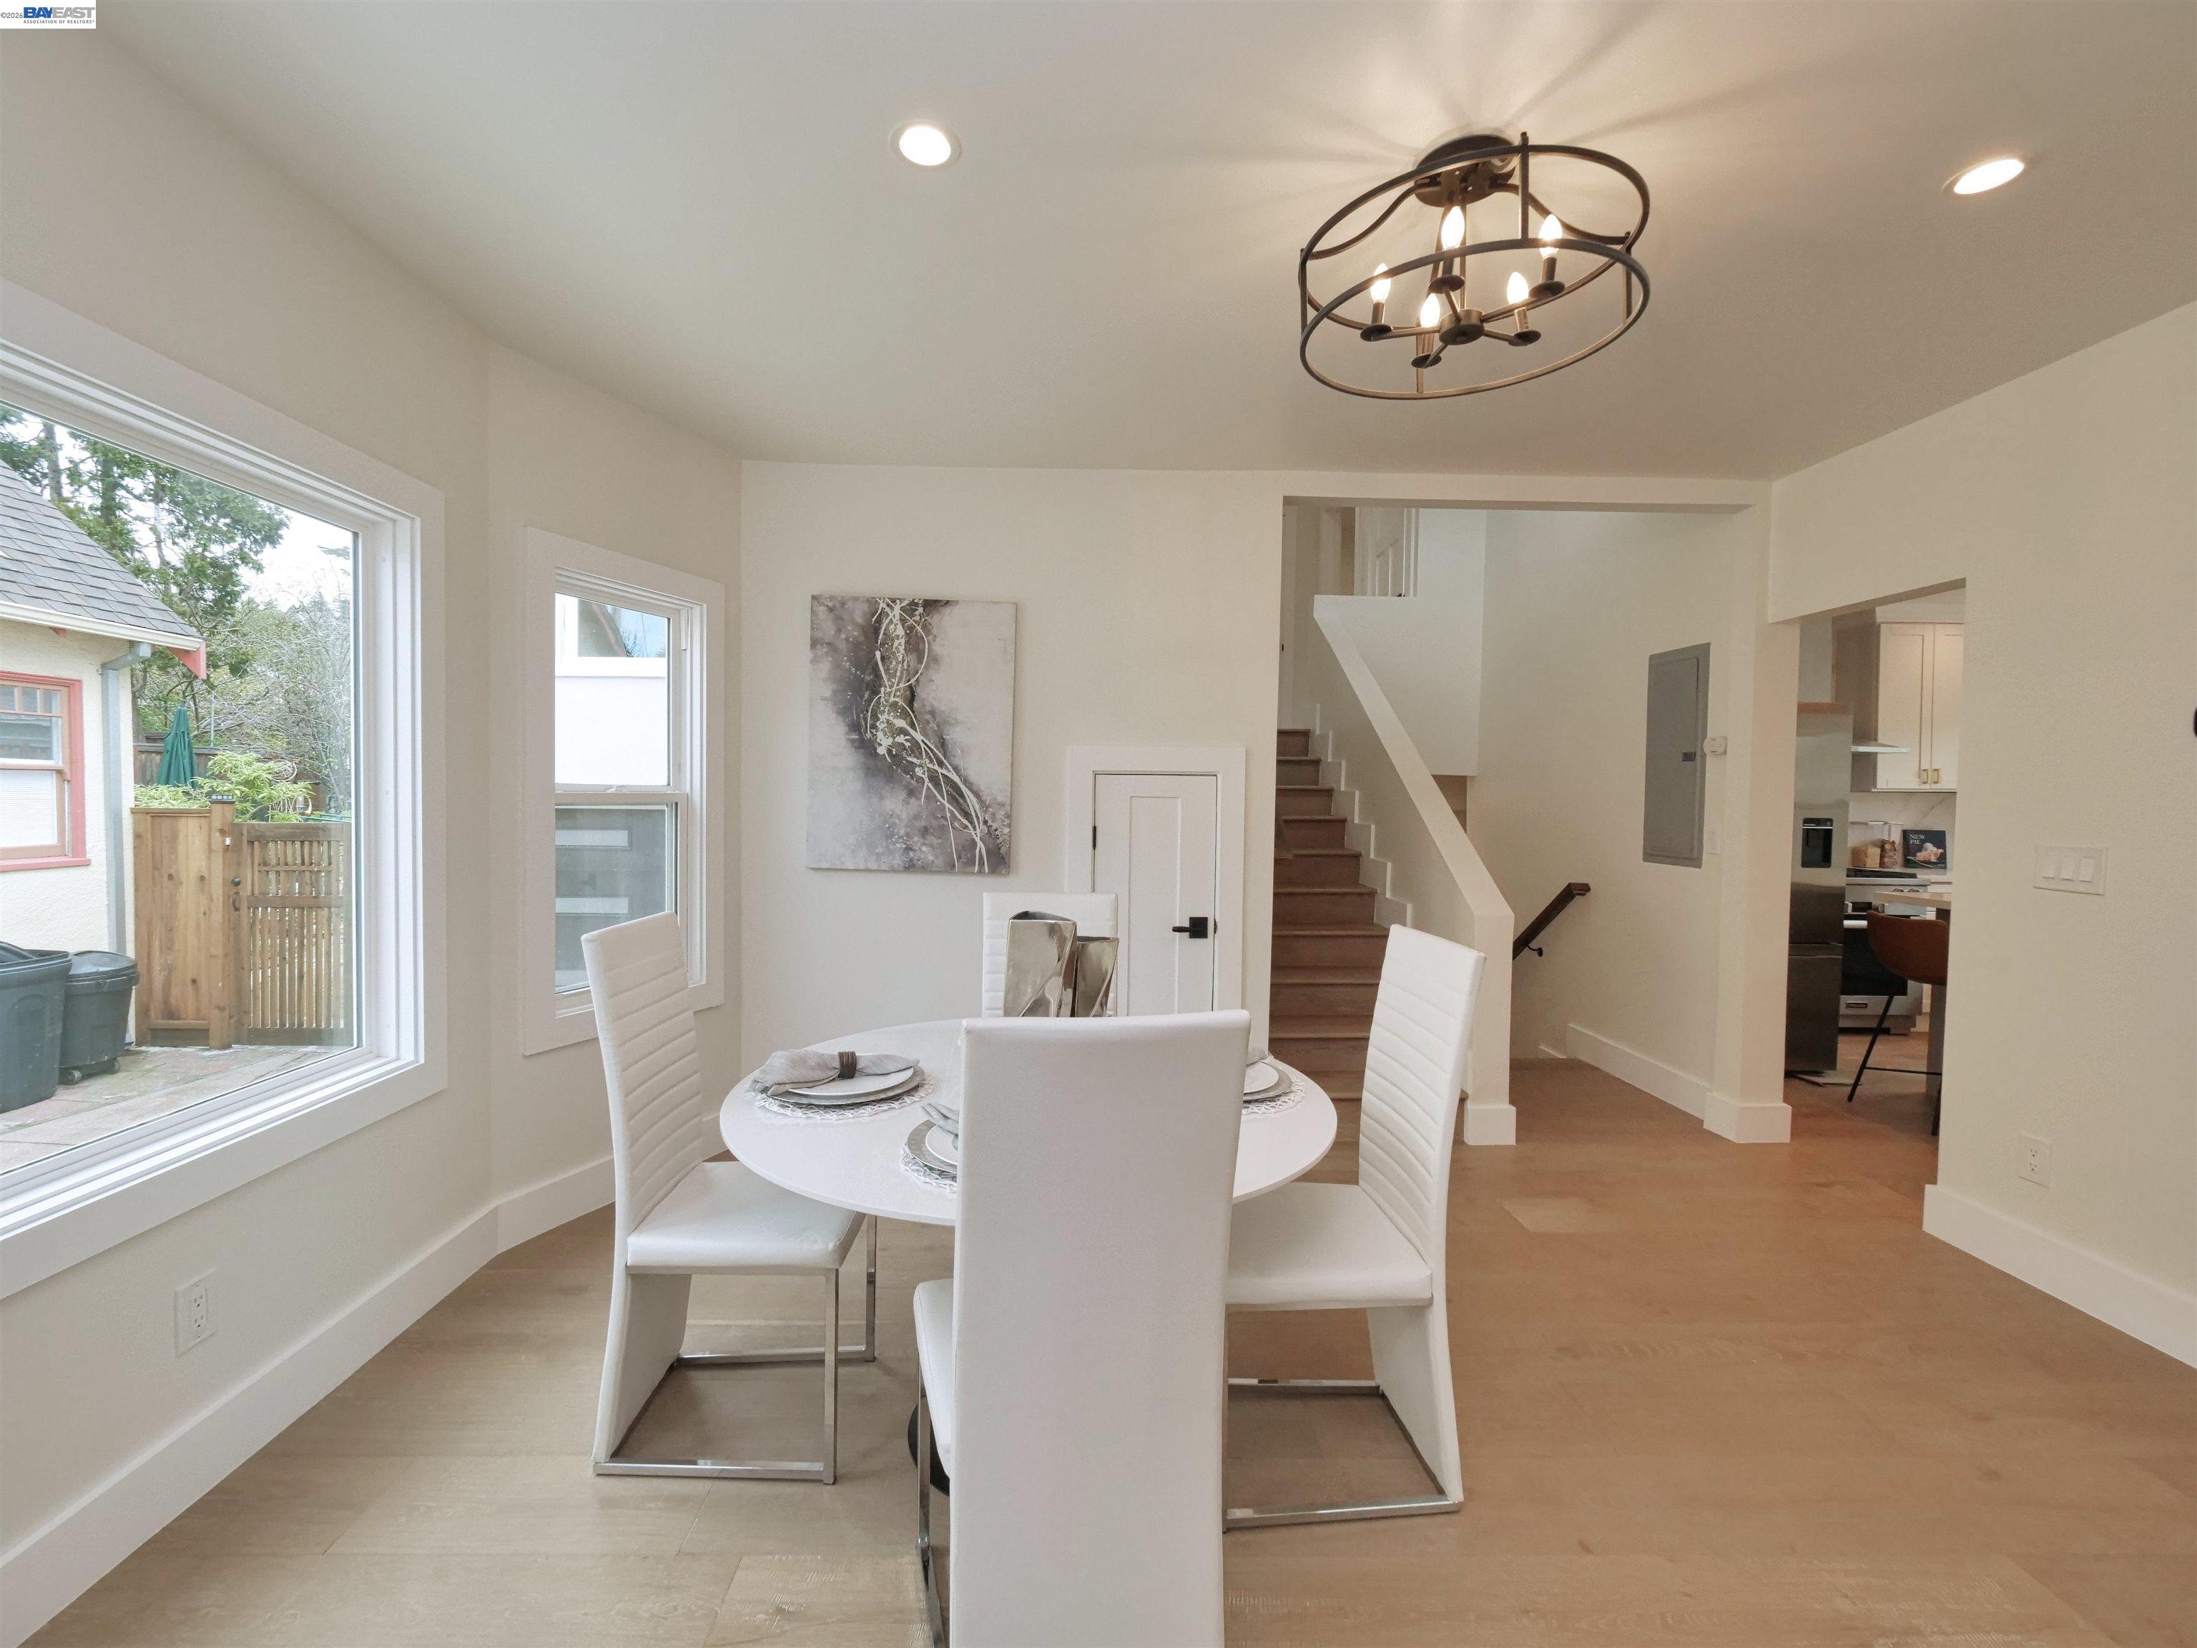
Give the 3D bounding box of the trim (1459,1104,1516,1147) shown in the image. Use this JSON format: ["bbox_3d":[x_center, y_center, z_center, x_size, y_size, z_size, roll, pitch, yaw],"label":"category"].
[{"bbox_3d":[1.510,1.161,3.448,0.200,0.140,0.085,1,2,-1],"label":"trim"}]

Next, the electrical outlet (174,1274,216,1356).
[{"bbox_3d":[-1.668,0.904,1.647,0.009,0.119,0.074,1,2,-1],"label":"electrical outlet"}]

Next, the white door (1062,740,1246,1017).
[{"bbox_3d":[0.219,0.459,3.423,0.675,1.508,0.060,1,2,-1],"label":"white door"}]

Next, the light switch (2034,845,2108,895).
[{"bbox_3d":[2.611,0.124,2.394,0.011,0.117,0.166,1,2,-1],"label":"light switch"}]

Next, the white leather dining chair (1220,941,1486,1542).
[{"bbox_3d":[0.433,0.749,1.789,0.480,1.040,0.370,1,2,-5],"label":"white leather dining chair"}]

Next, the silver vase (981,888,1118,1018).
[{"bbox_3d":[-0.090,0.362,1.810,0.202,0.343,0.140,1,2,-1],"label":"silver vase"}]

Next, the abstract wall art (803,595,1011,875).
[{"bbox_3d":[-0.704,-0.329,3.361,0.770,1.018,0.035,1,2,-1],"label":"abstract wall art"}]

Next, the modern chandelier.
[{"bbox_3d":[0.709,-1.111,1.722,0.610,0.350,0.610,1,2,-1],"label":"modern chandelier"}]

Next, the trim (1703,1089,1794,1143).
[{"bbox_3d":[2.604,1.172,3.553,0.230,0.145,0.175,1,2,-1],"label":"trim"}]

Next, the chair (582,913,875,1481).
[{"bbox_3d":[-0.731,0.729,1.856,0.485,1.040,0.370,1,2,-1],"label":"chair"}]

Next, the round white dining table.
[{"bbox_3d":[-0.129,0.895,1.824,1.180,0.725,1.180,1,2,-1],"label":"round white dining table"}]

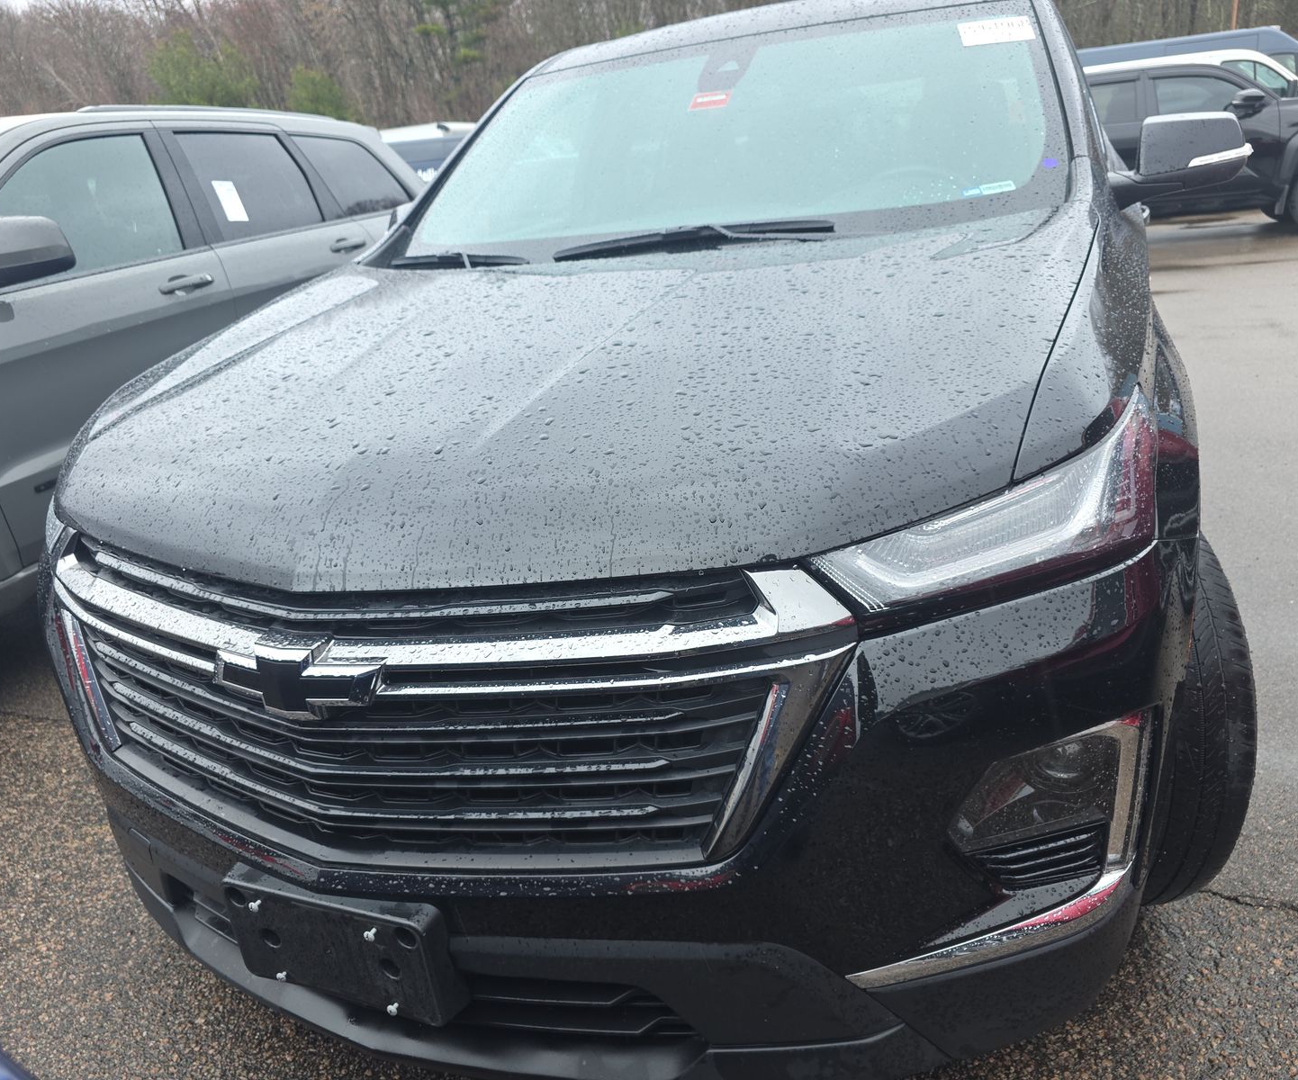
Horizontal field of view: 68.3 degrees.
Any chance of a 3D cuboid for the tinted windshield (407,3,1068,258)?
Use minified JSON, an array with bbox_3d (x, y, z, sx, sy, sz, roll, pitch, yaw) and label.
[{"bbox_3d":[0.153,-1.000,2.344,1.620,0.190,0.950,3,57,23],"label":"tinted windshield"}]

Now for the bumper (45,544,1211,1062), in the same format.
[{"bbox_3d":[-0.287,0.296,1.450,1.970,0.680,0.680,3,23,23],"label":"bumper"}]

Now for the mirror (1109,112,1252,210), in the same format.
[{"bbox_3d":[1.108,-0.795,2.006,0.260,0.190,0.200,3,23,23],"label":"mirror"}]

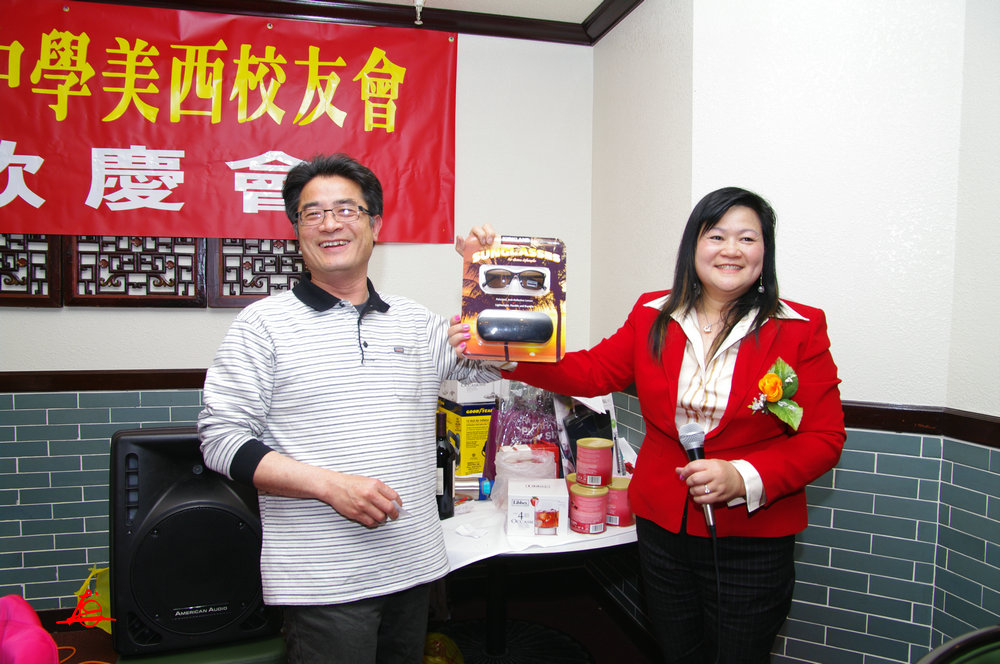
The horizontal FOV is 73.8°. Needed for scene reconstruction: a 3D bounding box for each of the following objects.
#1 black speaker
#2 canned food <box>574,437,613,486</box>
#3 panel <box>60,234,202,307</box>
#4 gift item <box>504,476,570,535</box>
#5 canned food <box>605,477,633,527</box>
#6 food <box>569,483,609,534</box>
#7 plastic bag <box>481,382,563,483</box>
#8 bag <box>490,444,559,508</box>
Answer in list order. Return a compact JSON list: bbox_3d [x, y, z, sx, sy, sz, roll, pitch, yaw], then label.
[{"bbox_3d":[-0.923,0.586,2.082,0.432,0.625,0.360,-1,4,-17],"label":"black speaker"},{"bbox_3d":[0.269,0.369,1.886,0.103,0.118,0.103,0,4,0],"label":"canned food"},{"bbox_3d":[-1.458,-0.399,2.666,0.524,0.600,0.035,-1,4,-12],"label":"panel"},{"bbox_3d":[0.105,0.490,1.876,0.162,0.112,0.157,0,4,0],"label":"gift item"},{"bbox_3d":[0.345,0.486,1.916,0.103,0.118,0.103,0,4,0],"label":"canned food"},{"bbox_3d":[0.247,0.489,1.862,0.103,0.118,0.103,0,4,0],"label":"food"},{"bbox_3d":[0.071,0.349,2.227,0.255,0.345,0.160,0,4,0],"label":"plastic bag"},{"bbox_3d":[0.077,0.445,2.078,0.205,0.175,0.150,0,4,0],"label":"bag"}]

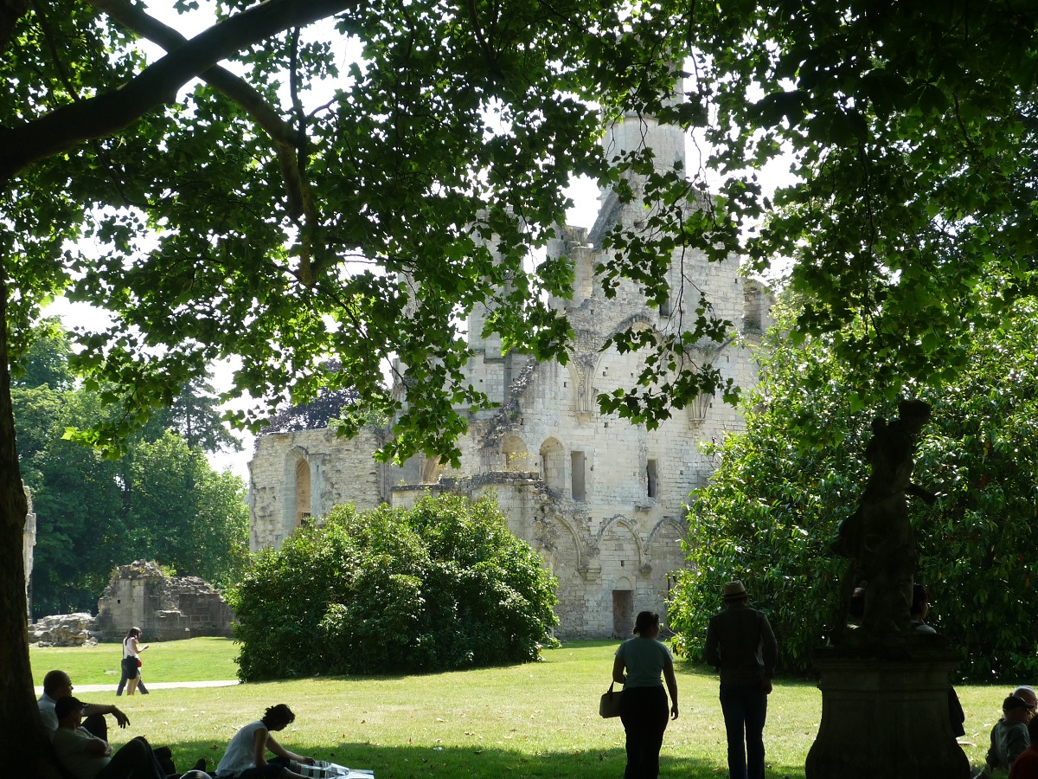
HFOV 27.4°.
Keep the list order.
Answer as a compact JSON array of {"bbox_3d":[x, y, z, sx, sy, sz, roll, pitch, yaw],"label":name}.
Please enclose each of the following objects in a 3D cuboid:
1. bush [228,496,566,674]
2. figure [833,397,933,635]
[{"bbox_3d":[-3.581,5.638,61.000,9.100,5.000,7.300,0,-7,-6],"label":"bush"},{"bbox_3d":[2.466,0.863,14.400,0.560,1.580,0.520,3,-8,-30],"label":"figure"}]

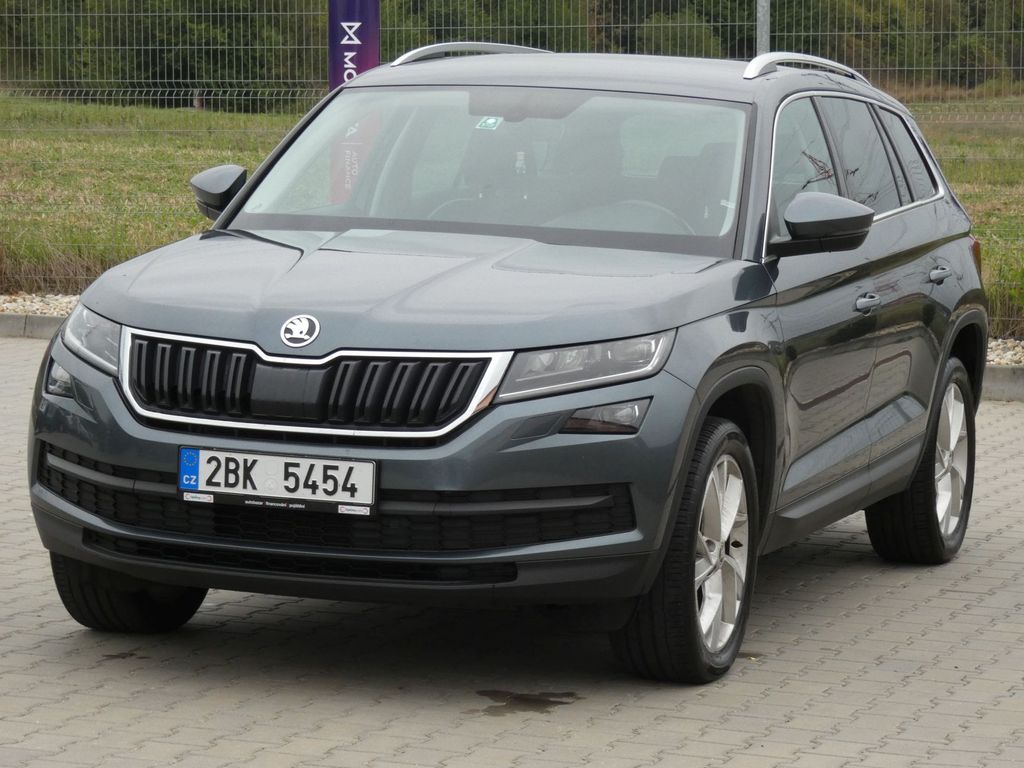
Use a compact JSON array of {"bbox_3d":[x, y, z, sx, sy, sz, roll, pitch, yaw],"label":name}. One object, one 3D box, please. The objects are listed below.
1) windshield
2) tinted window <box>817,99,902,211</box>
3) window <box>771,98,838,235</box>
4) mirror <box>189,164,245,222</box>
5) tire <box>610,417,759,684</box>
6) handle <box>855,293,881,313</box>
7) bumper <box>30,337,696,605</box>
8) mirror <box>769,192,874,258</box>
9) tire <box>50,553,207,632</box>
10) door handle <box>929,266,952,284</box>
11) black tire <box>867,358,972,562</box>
[{"bbox_3d":[-0.033,-0.628,9.967,1.500,0.120,0.850,4,41,19],"label":"windshield"},{"bbox_3d":[1.104,-0.712,10.884,0.060,0.390,0.690,-21,-3,20],"label":"tinted window"},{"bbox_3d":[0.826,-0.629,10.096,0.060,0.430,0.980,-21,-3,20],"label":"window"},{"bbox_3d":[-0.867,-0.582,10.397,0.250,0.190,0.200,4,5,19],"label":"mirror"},{"bbox_3d":[0.449,0.438,9.159,0.245,0.710,0.710,4,5,19],"label":"tire"},{"bbox_3d":[1.062,-0.249,10.364,0.050,0.050,0.200,4,5,19],"label":"handle"},{"bbox_3d":[-0.498,0.222,8.812,1.840,0.620,0.560,4,5,19],"label":"bumper"},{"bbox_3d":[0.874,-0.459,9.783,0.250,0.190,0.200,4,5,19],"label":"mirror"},{"bbox_3d":[-1.037,0.337,9.684,0.245,0.710,0.710,4,5,19],"label":"tire"},{"bbox_3d":[1.394,-0.360,11.286,0.050,0.050,0.200,4,5,19],"label":"door handle"},{"bbox_3d":[1.383,0.244,11.782,0.245,0.710,0.710,4,5,19],"label":"black tire"}]

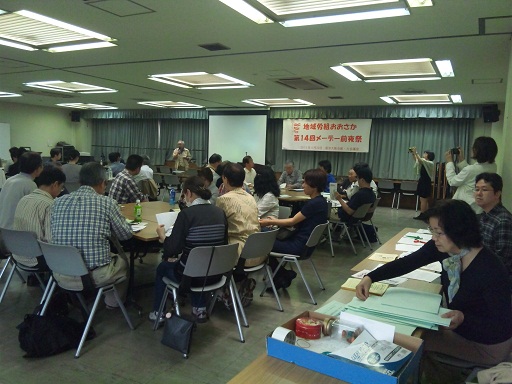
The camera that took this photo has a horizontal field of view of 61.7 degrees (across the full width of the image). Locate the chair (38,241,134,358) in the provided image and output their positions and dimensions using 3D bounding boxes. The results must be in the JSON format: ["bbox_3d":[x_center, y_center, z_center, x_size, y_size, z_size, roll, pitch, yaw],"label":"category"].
[{"bbox_3d":[-1.292,0.706,3.222,0.500,0.770,0.560,5,6,26],"label":"chair"}]

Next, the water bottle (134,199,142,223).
[{"bbox_3d":[-1.125,0.182,4.141,0.068,0.217,0.068,2,6,0],"label":"water bottle"}]

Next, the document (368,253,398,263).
[{"bbox_3d":[0.867,0.436,2.893,0.175,0.010,0.240,5,6,30],"label":"document"}]

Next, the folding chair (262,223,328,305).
[{"bbox_3d":[0.430,0.673,4.464,0.560,0.780,0.500,5,6,23],"label":"folding chair"}]

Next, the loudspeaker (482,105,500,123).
[{"bbox_3d":[5.149,-1.713,9.385,0.260,0.390,0.300,-9,8,-10],"label":"loudspeaker"}]

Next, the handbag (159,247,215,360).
[{"bbox_3d":[-0.453,0.726,2.880,0.370,0.700,0.150,0,6,-27],"label":"handbag"}]

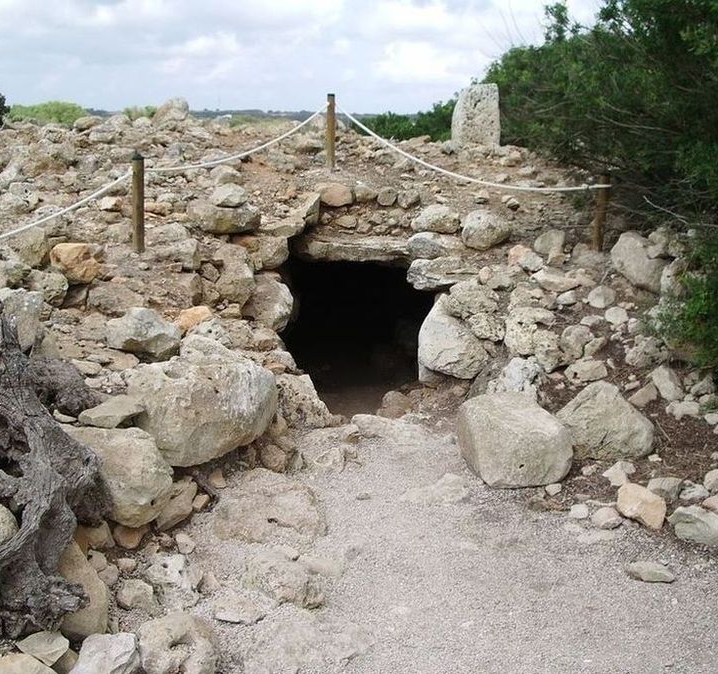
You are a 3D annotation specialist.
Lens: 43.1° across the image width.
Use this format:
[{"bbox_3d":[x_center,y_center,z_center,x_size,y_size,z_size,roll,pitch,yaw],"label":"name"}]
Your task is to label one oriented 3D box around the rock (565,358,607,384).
[{"bbox_3d":[1.287,0.195,5.144,0.230,0.130,0.170,4,14,14],"label":"rock"}]

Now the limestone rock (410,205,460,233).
[{"bbox_3d":[0.512,-0.788,6.100,0.320,0.190,0.250,0,14,0],"label":"limestone rock"}]

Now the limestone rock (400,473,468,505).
[{"bbox_3d":[0.352,0.706,4.250,0.330,0.070,0.260,0,14,0],"label":"limestone rock"}]

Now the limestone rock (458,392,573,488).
[{"bbox_3d":[0.780,0.517,4.550,0.540,0.420,0.430,2,14,10],"label":"limestone rock"}]

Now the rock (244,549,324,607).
[{"bbox_3d":[-0.274,0.873,3.302,0.280,0.120,0.260,-1,14,-5],"label":"rock"}]

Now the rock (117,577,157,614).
[{"bbox_3d":[-0.791,0.919,3.232,0.150,0.085,0.125,-4,14,-15],"label":"rock"}]

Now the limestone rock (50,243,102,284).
[{"bbox_3d":[-1.869,-0.485,6.000,0.340,0.250,0.280,0,14,0],"label":"limestone rock"}]

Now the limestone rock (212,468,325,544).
[{"bbox_3d":[-0.395,0.740,3.970,0.470,0.140,0.460,-1,14,-6],"label":"limestone rock"}]

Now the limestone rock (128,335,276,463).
[{"bbox_3d":[-0.844,0.331,4.871,0.740,0.540,0.580,-4,15,-19],"label":"limestone rock"}]

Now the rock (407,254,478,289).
[{"bbox_3d":[0.514,-0.388,5.465,0.430,0.180,0.360,1,14,5],"label":"rock"}]

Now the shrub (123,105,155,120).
[{"bbox_3d":[-4.677,-4.565,19.473,0.800,0.800,0.750,-3,14,-13],"label":"shrub"}]

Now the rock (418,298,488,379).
[{"bbox_3d":[0.566,0.009,5.510,0.400,0.420,0.380,1,14,6],"label":"rock"}]

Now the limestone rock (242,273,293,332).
[{"bbox_3d":[-0.555,-0.207,5.457,0.320,0.340,0.340,-1,14,-6],"label":"limestone rock"}]

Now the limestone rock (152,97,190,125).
[{"bbox_3d":[-2.313,-2.779,11.159,0.460,0.350,0.380,-3,14,-11],"label":"limestone rock"}]

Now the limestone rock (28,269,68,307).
[{"bbox_3d":[-1.792,-0.285,5.233,0.240,0.210,0.230,-5,15,-19],"label":"limestone rock"}]

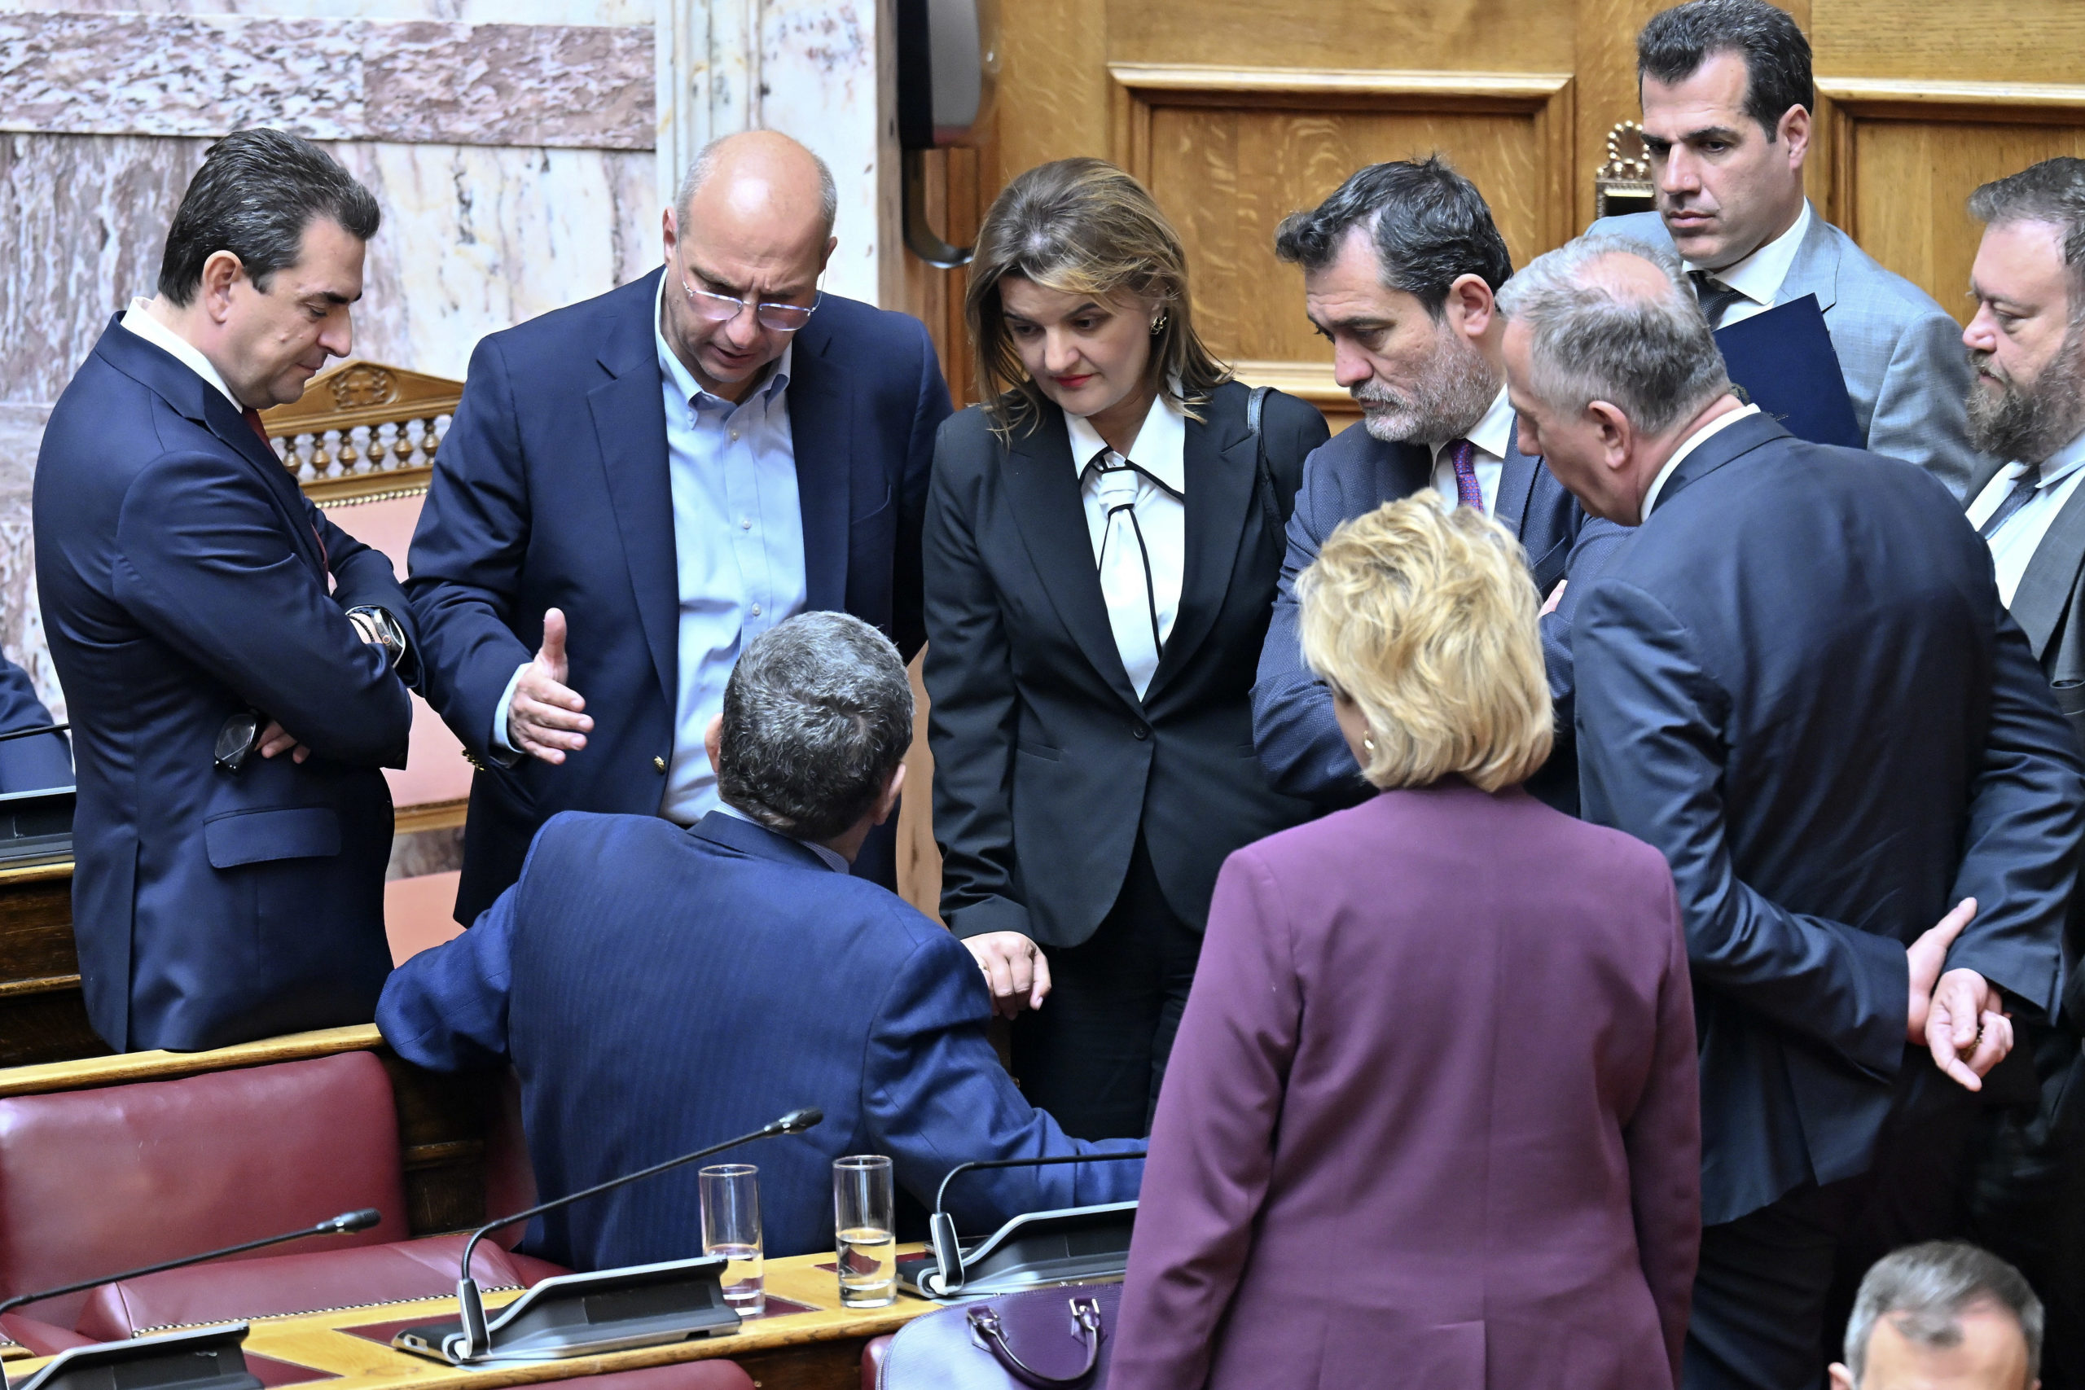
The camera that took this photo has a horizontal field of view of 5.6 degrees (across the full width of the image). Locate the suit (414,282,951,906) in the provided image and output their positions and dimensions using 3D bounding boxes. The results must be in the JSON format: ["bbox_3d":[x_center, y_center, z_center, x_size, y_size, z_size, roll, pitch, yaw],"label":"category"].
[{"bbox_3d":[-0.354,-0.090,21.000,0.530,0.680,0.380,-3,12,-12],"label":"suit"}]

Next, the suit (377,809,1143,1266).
[{"bbox_3d":[-0.258,0.378,20.250,0.740,0.600,0.460,2,12,12],"label":"suit"}]

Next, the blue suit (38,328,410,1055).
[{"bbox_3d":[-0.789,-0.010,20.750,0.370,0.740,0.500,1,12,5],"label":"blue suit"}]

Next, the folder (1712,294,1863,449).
[{"bbox_3d":[0.709,-0.212,21.400,0.235,0.315,0.020,-14,5,27],"label":"folder"}]

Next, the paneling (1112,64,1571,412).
[{"bbox_3d":[0.315,-0.478,22.500,0.490,0.370,0.050,1,12,9],"label":"paneling"}]

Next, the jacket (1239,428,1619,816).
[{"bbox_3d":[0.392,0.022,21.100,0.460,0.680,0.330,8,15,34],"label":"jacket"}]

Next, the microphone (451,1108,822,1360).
[{"bbox_3d":[-0.376,0.499,19.800,0.355,0.205,0.045,-2,12,-10],"label":"microphone"}]

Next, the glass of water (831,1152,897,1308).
[{"bbox_3d":[-0.163,0.496,19.800,0.057,0.135,0.057,0,12,0],"label":"glass of water"}]

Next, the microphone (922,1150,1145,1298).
[{"bbox_3d":[0.062,0.493,20.000,0.350,0.140,0.045,-2,12,-8],"label":"microphone"}]

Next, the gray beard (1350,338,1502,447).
[{"bbox_3d":[0.370,-0.297,20.950,0.110,0.115,0.145,-33,29,-31],"label":"gray beard"}]

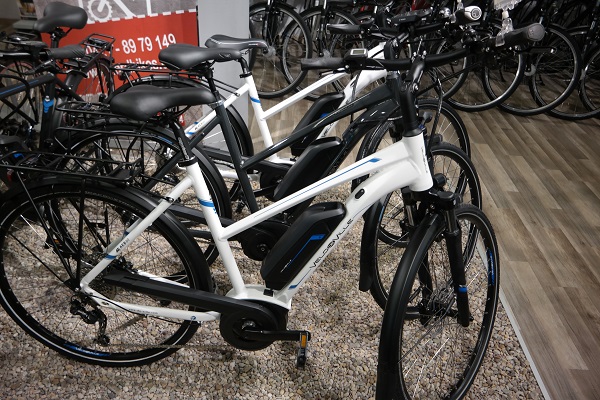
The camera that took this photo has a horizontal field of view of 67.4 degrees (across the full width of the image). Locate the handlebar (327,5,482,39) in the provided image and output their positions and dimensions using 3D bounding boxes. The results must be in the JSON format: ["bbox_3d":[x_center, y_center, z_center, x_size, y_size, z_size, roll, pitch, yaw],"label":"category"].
[{"bbox_3d":[0.333,-0.571,1.473,0.153,0.094,0.645,-20,25,-31],"label":"handlebar"}]

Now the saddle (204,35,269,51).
[{"bbox_3d":[-0.256,-0.626,1.853,0.259,0.064,0.156,5,29,1],"label":"saddle"}]

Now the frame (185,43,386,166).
[{"bbox_3d":[-0.091,-0.369,1.989,1.000,0.665,0.148,5,29,1],"label":"frame"}]

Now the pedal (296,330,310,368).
[{"bbox_3d":[0.008,0.436,1.305,0.029,0.073,0.087,5,26,2],"label":"pedal"}]

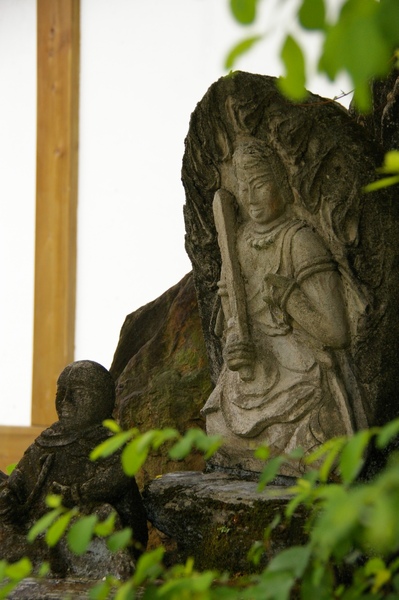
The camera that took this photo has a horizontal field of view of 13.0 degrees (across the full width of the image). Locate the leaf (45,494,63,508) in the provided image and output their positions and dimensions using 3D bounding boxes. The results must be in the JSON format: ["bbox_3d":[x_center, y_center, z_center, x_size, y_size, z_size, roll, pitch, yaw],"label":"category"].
[{"bbox_3d":[-0.175,0.242,2.100,0.020,0.019,0.016,16,-17,6],"label":"leaf"}]

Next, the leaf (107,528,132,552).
[{"bbox_3d":[-0.096,0.289,2.100,0.023,0.036,0.014,42,-9,15],"label":"leaf"}]

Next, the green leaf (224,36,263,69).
[{"bbox_3d":[0.048,-0.269,1.900,0.016,0.051,0.018,45,-6,26],"label":"green leaf"}]

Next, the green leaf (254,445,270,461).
[{"bbox_3d":[0.074,0.179,2.050,0.018,0.020,0.016,0,-17,0],"label":"green leaf"}]

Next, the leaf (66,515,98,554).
[{"bbox_3d":[-0.141,0.282,2.100,0.030,0.052,0.014,26,-9,7],"label":"leaf"}]

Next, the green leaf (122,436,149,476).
[{"bbox_3d":[-0.077,0.188,2.100,0.029,0.050,0.014,20,-9,6],"label":"green leaf"}]

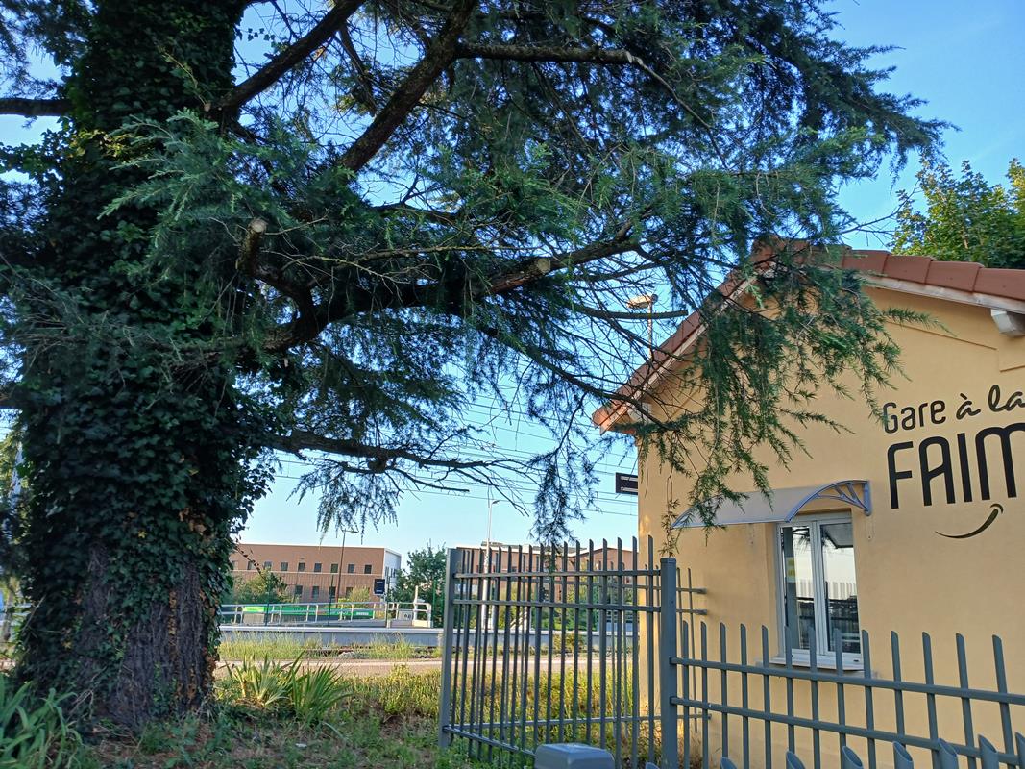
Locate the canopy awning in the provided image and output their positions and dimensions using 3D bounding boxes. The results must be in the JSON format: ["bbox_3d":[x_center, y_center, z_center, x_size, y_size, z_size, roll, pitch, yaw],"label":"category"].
[{"bbox_3d":[2.095,1.006,6.340,1.030,0.440,1.210,12,-19,-32],"label":"canopy awning"}]

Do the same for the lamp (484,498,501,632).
[{"bbox_3d":[-0.930,7.492,32.317,0.280,5.392,0.750,12,-19,-32],"label":"lamp"}]

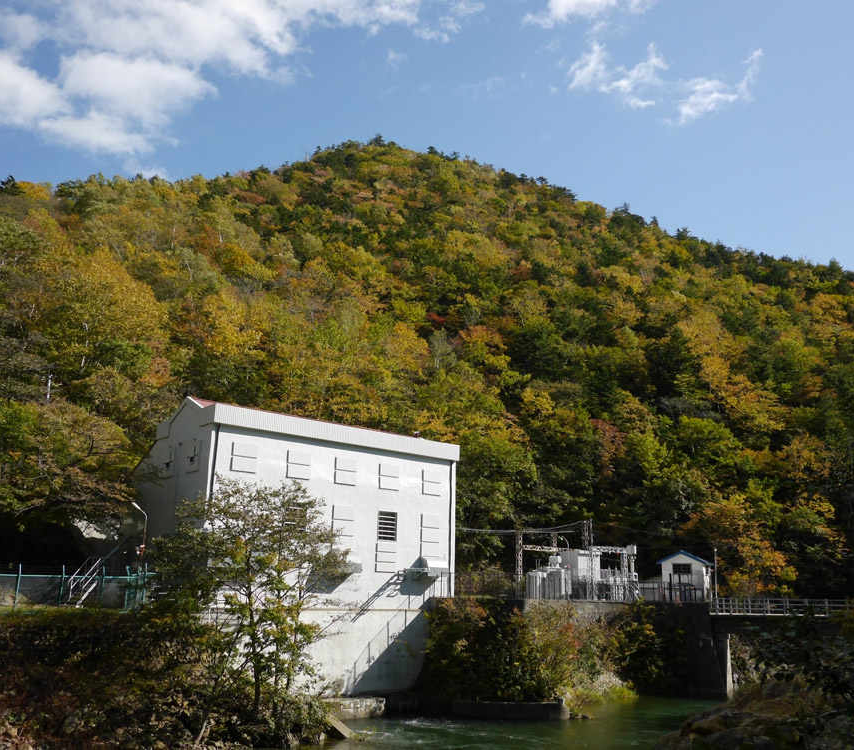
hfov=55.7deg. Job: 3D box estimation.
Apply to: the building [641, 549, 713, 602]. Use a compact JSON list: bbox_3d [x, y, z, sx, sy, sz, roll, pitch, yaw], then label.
[{"bbox_3d":[21.618,17.305,69.200,5.271,4.209,5.200,-6,-17,25],"label":"building"}]

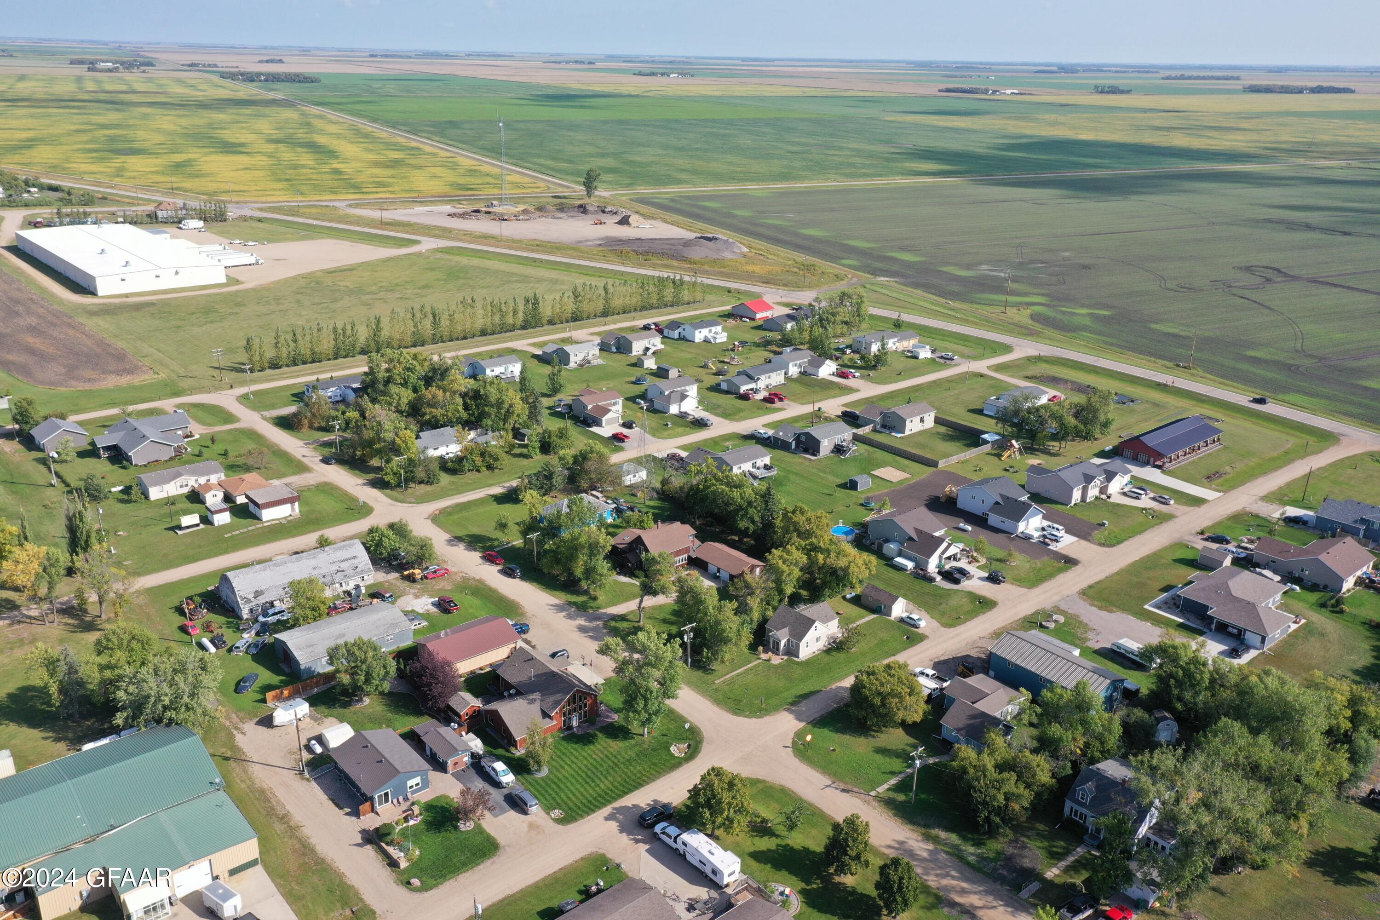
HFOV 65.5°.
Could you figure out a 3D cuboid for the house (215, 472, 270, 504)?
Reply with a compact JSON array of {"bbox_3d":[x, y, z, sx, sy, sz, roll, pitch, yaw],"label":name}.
[{"bbox_3d":[-106.862,6.425,258.691,9.200,3.900,10.900,-16,27,-38],"label":"house"}]

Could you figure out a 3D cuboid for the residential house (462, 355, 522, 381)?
[{"bbox_3d":[-66.336,-31.094,355.235,16.700,6.000,13.700,-16,27,-37],"label":"residential house"}]

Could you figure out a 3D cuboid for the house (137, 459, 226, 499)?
[{"bbox_3d":[-118.880,4.180,251.710,17.000,4.200,8.900,-15,26,-36],"label":"house"}]

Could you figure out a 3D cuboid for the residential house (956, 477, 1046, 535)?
[{"bbox_3d":[68.618,9.273,236.673,12.400,6.500,18.000,-17,27,-39],"label":"residential house"}]

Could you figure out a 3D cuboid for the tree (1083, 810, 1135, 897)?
[{"bbox_3d":[49.831,47.299,127.805,5.580,12.400,5.580,1,21,0],"label":"tree"}]

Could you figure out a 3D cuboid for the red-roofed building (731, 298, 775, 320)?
[{"bbox_3d":[25.200,-60.050,426.020,11.200,5.600,13.600,-17,28,-40],"label":"red-roofed building"}]

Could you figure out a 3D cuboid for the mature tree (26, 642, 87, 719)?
[{"bbox_3d":[-96.120,33.860,163.080,8.000,12.800,8.000,-15,26,-37],"label":"mature tree"}]

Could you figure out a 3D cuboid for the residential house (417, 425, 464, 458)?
[{"bbox_3d":[-65.479,-4.679,277.899,11.300,5.300,9.300,-15,26,-37],"label":"residential house"}]

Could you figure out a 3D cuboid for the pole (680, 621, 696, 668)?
[{"bbox_3d":[0.035,29.905,171.998,2.750,7.700,0.600,-17,27,-39],"label":"pole"}]

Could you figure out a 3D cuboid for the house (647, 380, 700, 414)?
[{"bbox_3d":[-3.750,-19.974,319.837,14.200,6.200,14.500,-15,26,-37],"label":"house"}]

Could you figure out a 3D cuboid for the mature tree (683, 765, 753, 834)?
[{"bbox_3d":[3.623,43.388,134.253,8.000,9.500,8.000,1,21,0],"label":"mature tree"}]

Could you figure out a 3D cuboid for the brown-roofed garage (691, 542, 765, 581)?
[{"bbox_3d":[7.630,19.631,208.301,7.500,3.700,12.500,-15,26,-36],"label":"brown-roofed garage"}]

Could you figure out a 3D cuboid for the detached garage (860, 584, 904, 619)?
[{"bbox_3d":[34.811,24.957,192.718,3.619,3.469,6.937,-17,27,-39],"label":"detached garage"}]

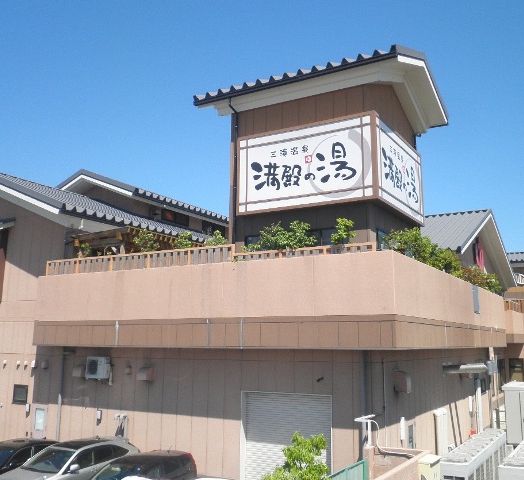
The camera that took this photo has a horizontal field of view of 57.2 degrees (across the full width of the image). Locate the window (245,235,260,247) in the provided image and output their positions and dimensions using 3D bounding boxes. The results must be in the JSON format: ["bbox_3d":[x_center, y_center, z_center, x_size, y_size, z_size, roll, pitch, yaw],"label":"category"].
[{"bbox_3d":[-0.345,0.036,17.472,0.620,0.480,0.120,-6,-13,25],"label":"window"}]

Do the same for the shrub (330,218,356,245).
[{"bbox_3d":[2.583,-0.205,15.146,0.720,0.943,0.680,-6,-13,25],"label":"shrub"}]

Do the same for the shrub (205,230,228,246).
[{"bbox_3d":[-1.669,0.043,17.538,0.800,0.800,0.720,-6,-13,25],"label":"shrub"}]

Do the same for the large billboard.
[{"bbox_3d":[2.739,-2.169,18.499,5.638,2.987,4.514,-6,-14,27],"label":"large billboard"}]

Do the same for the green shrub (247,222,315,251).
[{"bbox_3d":[0.624,-0.089,16.145,2.100,1.098,0.950,-6,-13,25],"label":"green shrub"}]

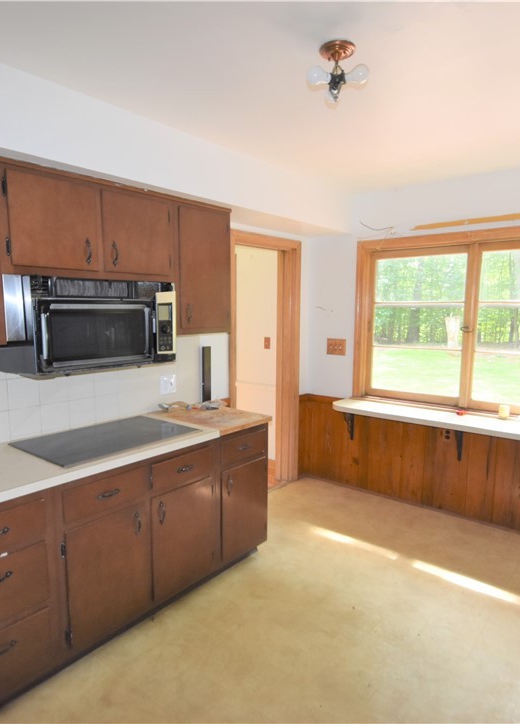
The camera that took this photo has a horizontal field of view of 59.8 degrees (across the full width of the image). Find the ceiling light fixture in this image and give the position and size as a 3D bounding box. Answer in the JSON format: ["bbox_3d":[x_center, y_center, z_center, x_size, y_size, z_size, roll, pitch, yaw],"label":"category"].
[{"bbox_3d":[0.274,-1.031,1.642,0.215,0.170,0.190,1,7,11],"label":"ceiling light fixture"}]

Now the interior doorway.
[{"bbox_3d":[0.013,0.055,3.749,0.160,2.116,0.902,6,9,41],"label":"interior doorway"}]

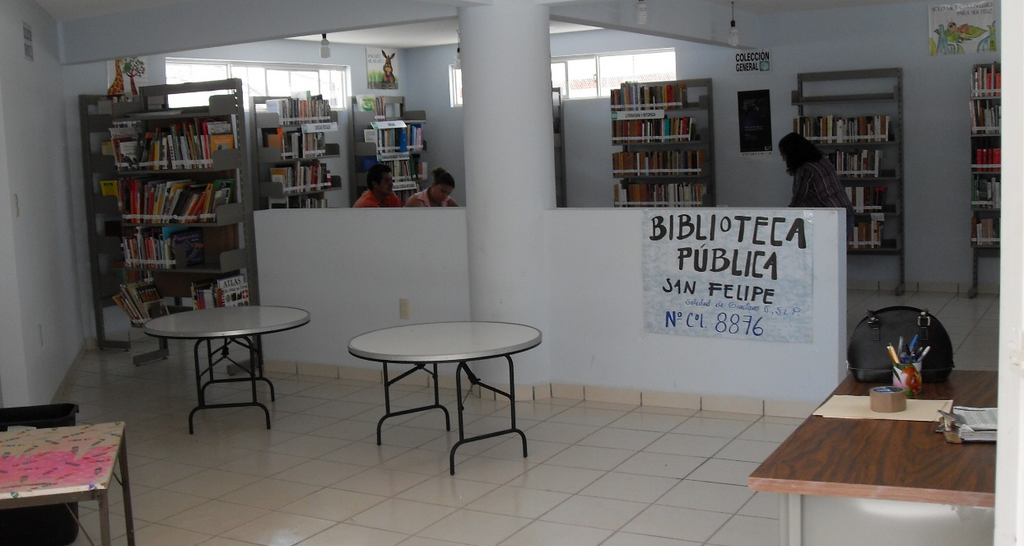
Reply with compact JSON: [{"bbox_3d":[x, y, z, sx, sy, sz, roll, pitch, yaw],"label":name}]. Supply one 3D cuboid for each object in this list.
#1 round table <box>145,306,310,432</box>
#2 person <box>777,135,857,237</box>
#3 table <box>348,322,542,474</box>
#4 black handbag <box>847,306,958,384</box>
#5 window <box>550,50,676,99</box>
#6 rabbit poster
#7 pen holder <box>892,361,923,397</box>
[{"bbox_3d":[-1.568,0.526,6.096,0.910,0.561,0.910,-4,7,-10],"label":"round table"},{"bbox_3d":[2.062,-0.228,7.385,0.580,1.450,0.480,-1,7,15],"label":"person"},{"bbox_3d":[-0.315,0.574,5.235,0.910,0.561,0.910,-2,7,0],"label":"table"},{"bbox_3d":[1.107,0.193,3.136,0.305,0.218,0.140,-1,7,14],"label":"black handbag"},{"bbox_3d":[0.455,-1.981,11.162,2.580,0.445,0.100,1,8,30],"label":"window"},{"bbox_3d":[-1.393,-2.200,11.802,0.015,0.430,0.550,1,8,30],"label":"rabbit poster"},{"bbox_3d":[1.075,0.279,2.970,0.079,0.090,0.079,0,7,20],"label":"pen holder"}]

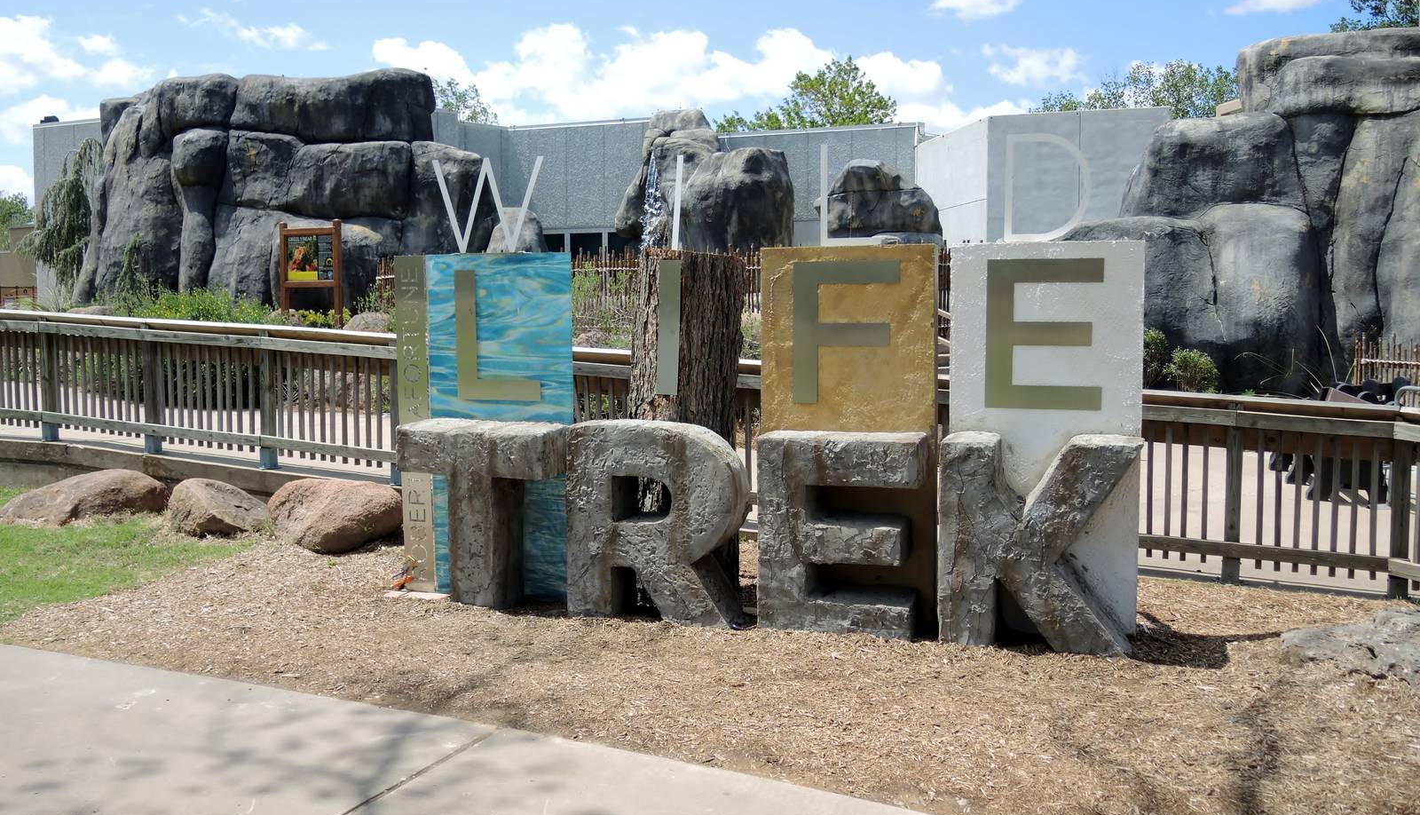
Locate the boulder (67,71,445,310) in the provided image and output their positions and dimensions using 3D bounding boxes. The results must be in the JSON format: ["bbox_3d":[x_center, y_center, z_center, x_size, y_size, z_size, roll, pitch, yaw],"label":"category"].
[{"bbox_3d":[-7.693,-3.607,19.500,5.700,4.000,3.300,-2,5,-16],"label":"boulder"}]

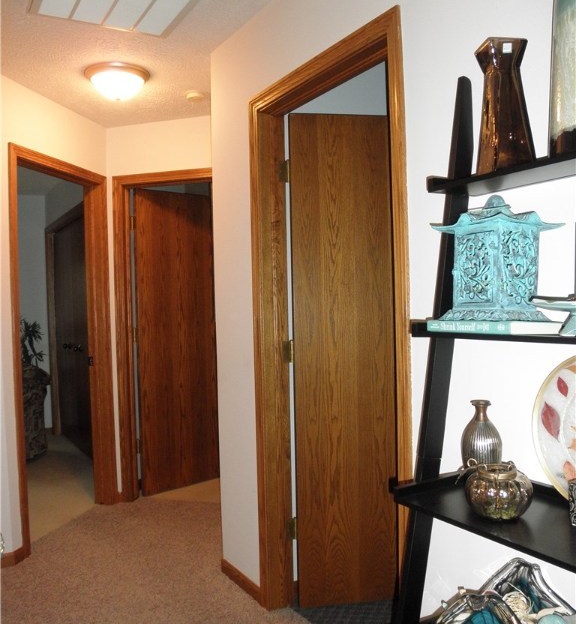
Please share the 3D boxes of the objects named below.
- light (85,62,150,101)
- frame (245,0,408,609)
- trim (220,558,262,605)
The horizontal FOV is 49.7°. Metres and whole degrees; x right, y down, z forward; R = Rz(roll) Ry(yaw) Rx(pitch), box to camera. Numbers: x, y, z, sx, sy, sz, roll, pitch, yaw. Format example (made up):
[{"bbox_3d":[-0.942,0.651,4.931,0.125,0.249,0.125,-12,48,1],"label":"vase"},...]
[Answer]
[{"bbox_3d":[-0.850,-1.129,3.104,0.330,0.124,0.330,-2,1,0],"label":"light"},{"bbox_3d":[0.166,0.179,2.219,0.145,2.106,0.953,-2,1,-30],"label":"frame"},{"bbox_3d":[-0.205,1.203,2.793,0.017,0.068,0.400,-2,1,-30],"label":"trim"}]

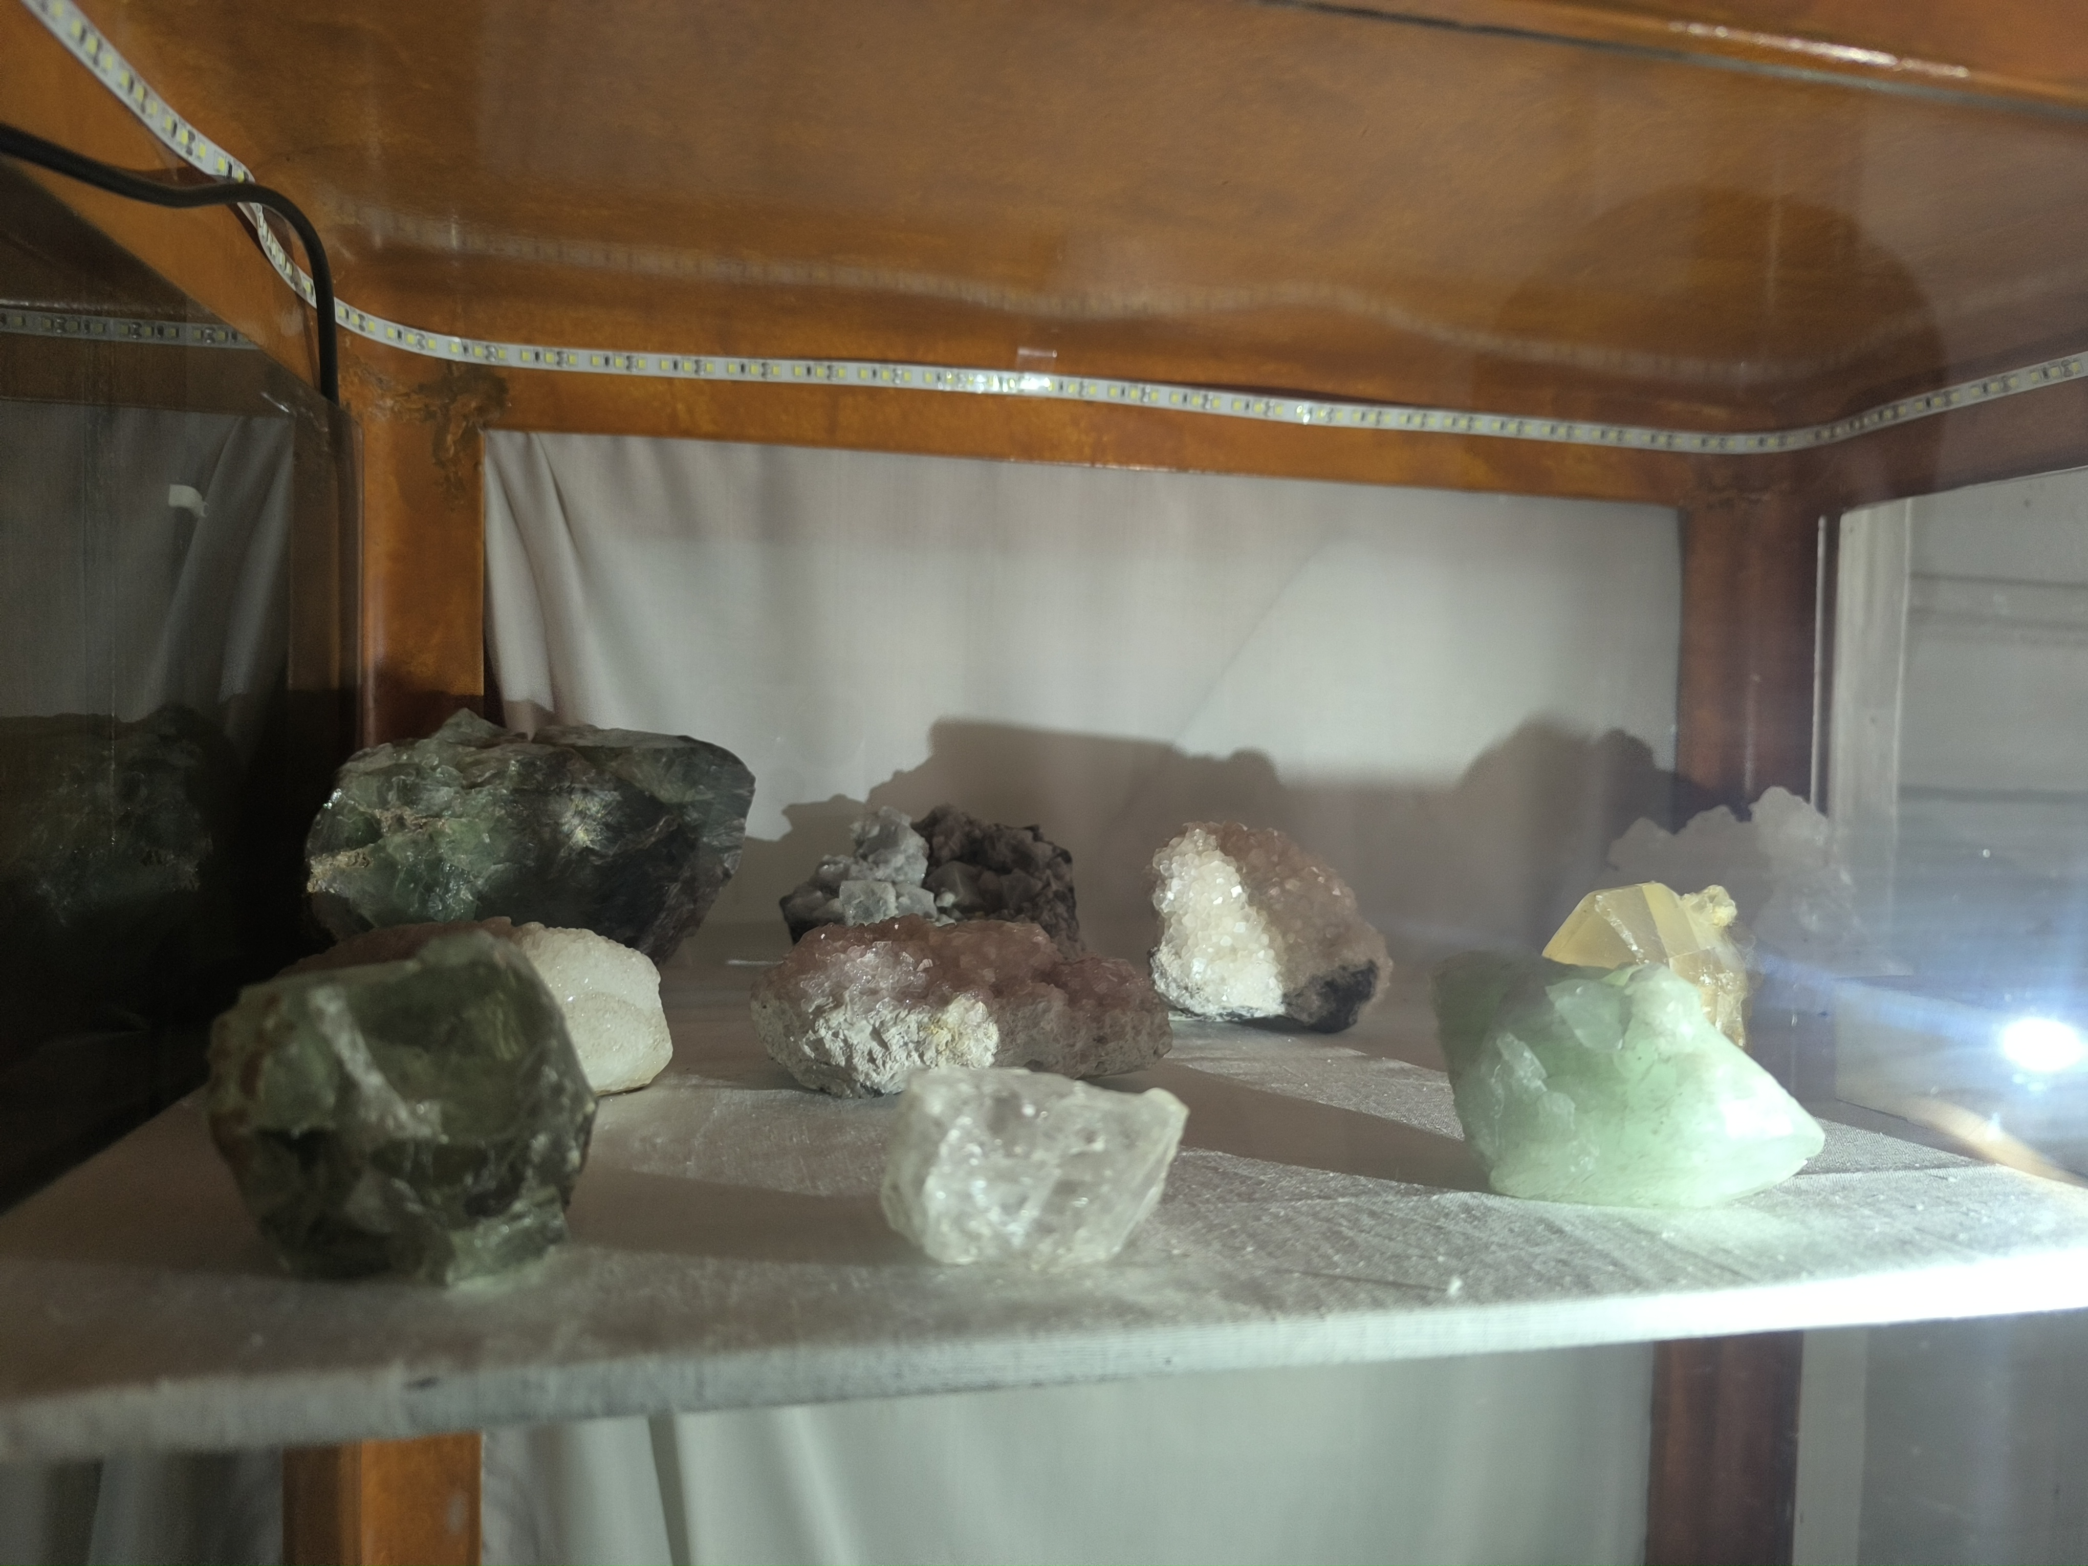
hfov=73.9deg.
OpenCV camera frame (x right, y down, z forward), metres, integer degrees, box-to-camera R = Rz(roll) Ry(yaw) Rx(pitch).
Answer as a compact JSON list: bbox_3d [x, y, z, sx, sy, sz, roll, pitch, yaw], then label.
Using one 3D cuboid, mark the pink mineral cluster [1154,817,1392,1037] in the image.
[{"bbox_3d":[0.070,0.045,0.435,0.072,0.064,0.060,1,2,-7],"label":"pink mineral cluster"}]

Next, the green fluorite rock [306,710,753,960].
[{"bbox_3d":[-0.156,0.025,0.431,0.128,0.095,0.085,1,2,-18],"label":"green fluorite rock"}]

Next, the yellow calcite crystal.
[{"bbox_3d":[0.182,0.055,0.419,0.057,0.049,0.052,2,2,13],"label":"yellow calcite crystal"}]

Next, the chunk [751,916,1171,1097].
[{"bbox_3d":[-0.021,0.057,0.361,0.108,0.042,0.065,0,2,-20],"label":"chunk"}]

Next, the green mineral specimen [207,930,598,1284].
[{"bbox_3d":[-0.107,0.053,0.236,0.059,0.054,0.058,0,2,-20],"label":"green mineral specimen"}]

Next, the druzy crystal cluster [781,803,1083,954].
[{"bbox_3d":[-0.041,0.040,0.509,0.110,0.064,0.070,1,2,-8],"label":"druzy crystal cluster"}]

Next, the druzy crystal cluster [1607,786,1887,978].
[{"bbox_3d":[0.289,0.039,0.573,0.104,0.074,0.070,1,2,6],"label":"druzy crystal cluster"}]

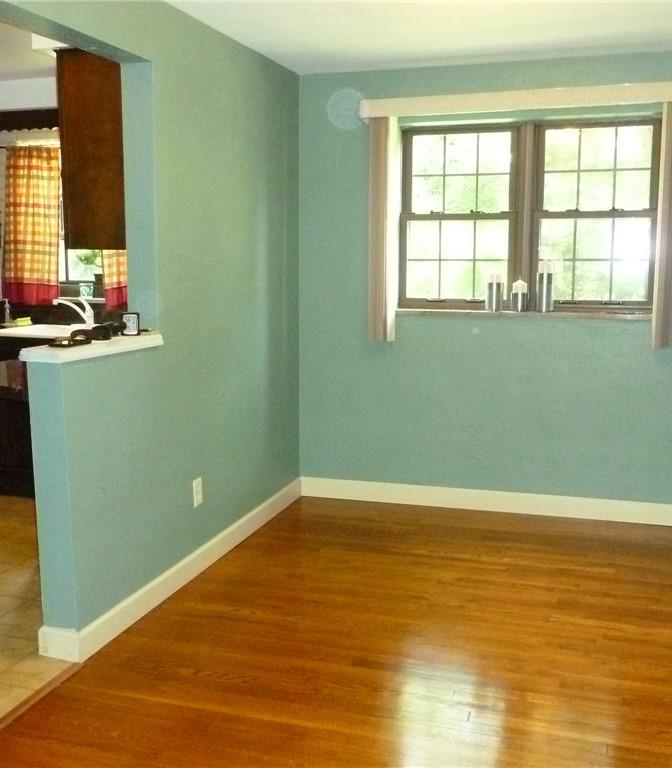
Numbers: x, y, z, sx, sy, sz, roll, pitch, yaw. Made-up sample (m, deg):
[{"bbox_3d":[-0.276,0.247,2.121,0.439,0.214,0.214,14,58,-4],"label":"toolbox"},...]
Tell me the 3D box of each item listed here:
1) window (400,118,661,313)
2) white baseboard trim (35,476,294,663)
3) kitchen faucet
[{"bbox_3d":[1.001,-0.872,4.408,1.355,0.968,0.090,3,9,18],"label":"window"},{"bbox_3d":[-0.618,0.747,3.883,0.170,0.112,2.186,3,9,18],"label":"white baseboard trim"},{"bbox_3d":[-1.566,-0.431,4.973,0.250,0.178,0.075,-8,11,-41],"label":"kitchen faucet"}]

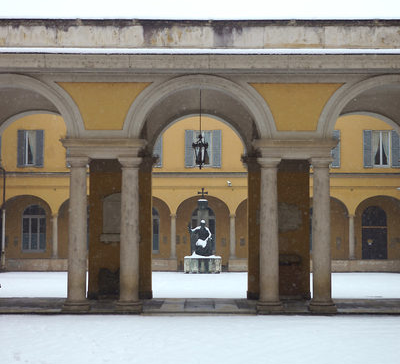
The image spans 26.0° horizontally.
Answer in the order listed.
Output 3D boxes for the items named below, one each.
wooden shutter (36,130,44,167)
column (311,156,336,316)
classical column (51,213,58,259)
[{"bbox_3d":[-9.039,-1.867,49.064,0.436,2.104,0.060,0,-4,0],"label":"wooden shutter"},{"bbox_3d":[2.845,1.215,19.963,0.599,3.537,0.599,0,-4,0],"label":"column"},{"bbox_3d":[-8.180,3.068,49.033,0.360,2.560,0.360,0,-4,0],"label":"classical column"}]

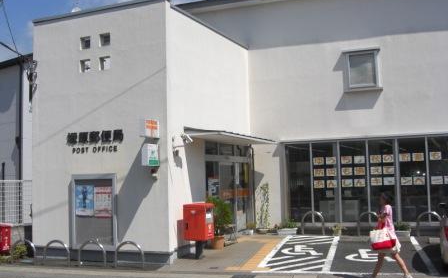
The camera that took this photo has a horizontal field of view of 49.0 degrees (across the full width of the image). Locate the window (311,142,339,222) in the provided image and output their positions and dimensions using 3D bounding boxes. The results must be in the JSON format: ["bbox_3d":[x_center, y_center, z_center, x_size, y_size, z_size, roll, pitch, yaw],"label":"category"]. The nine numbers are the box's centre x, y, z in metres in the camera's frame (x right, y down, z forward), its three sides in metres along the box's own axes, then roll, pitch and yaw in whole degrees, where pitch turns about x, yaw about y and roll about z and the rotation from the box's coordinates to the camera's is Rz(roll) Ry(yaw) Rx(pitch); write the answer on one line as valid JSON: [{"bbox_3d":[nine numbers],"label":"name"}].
[{"bbox_3d":[3.110,1.332,15.030,0.831,2.434,0.100,-3,-4,16],"label":"window"}]

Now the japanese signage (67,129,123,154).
[{"bbox_3d":[-3.157,0.075,11.978,1.623,0.542,0.070,-3,-4,23],"label":"japanese signage"}]

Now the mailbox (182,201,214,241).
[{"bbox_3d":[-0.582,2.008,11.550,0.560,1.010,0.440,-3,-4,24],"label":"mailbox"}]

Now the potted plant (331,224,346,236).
[{"bbox_3d":[3.294,2.610,14.150,0.450,0.360,0.380,-3,-4,19],"label":"potted plant"}]

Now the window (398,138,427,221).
[{"bbox_3d":[5.464,1.194,14.263,0.813,2.441,0.100,-3,-4,23],"label":"window"}]

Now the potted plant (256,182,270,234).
[{"bbox_3d":[1.230,2.188,15.414,0.420,1.530,0.380,-3,-4,16],"label":"potted plant"}]

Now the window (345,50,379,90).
[{"bbox_3d":[4.145,-2.086,14.863,0.892,1.158,0.280,-3,-4,23],"label":"window"}]

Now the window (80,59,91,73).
[{"bbox_3d":[-3.472,-1.811,12.327,0.309,0.343,0.120,-3,-4,23],"label":"window"}]

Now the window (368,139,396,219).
[{"bbox_3d":[4.580,1.177,14.121,0.770,2.380,0.080,-3,-4,19],"label":"window"}]

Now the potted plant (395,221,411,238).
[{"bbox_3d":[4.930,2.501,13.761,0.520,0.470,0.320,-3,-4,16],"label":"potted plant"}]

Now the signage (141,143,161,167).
[{"bbox_3d":[-1.625,0.365,11.009,0.143,0.499,0.509,-3,-4,23],"label":"signage"}]

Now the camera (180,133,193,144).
[{"bbox_3d":[-0.812,-0.011,10.700,0.260,0.130,0.120,35,-11,-8],"label":"camera"}]

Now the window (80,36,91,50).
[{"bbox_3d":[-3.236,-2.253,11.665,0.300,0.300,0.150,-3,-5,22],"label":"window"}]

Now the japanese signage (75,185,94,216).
[{"bbox_3d":[-3.194,1.414,11.298,0.540,0.710,0.020,-3,-5,22],"label":"japanese signage"}]

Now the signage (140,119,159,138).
[{"bbox_3d":[-1.565,-0.210,10.451,0.120,0.380,0.550,-3,-5,22],"label":"signage"}]

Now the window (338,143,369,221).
[{"bbox_3d":[3.931,1.293,14.909,0.874,2.430,0.100,-3,-4,23],"label":"window"}]

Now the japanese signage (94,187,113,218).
[{"bbox_3d":[-2.875,1.520,11.726,0.510,0.740,0.040,-3,-4,24],"label":"japanese signage"}]

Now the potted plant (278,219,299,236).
[{"bbox_3d":[1.954,2.661,14.970,0.600,0.480,0.320,-3,-4,16],"label":"potted plant"}]

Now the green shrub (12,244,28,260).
[{"bbox_3d":[-5.135,2.839,12.410,0.380,0.380,0.360,-3,-4,23],"label":"green shrub"}]

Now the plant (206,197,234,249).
[{"bbox_3d":[-0.062,2.193,12.953,0.670,1.377,0.670,-3,-4,23],"label":"plant"}]

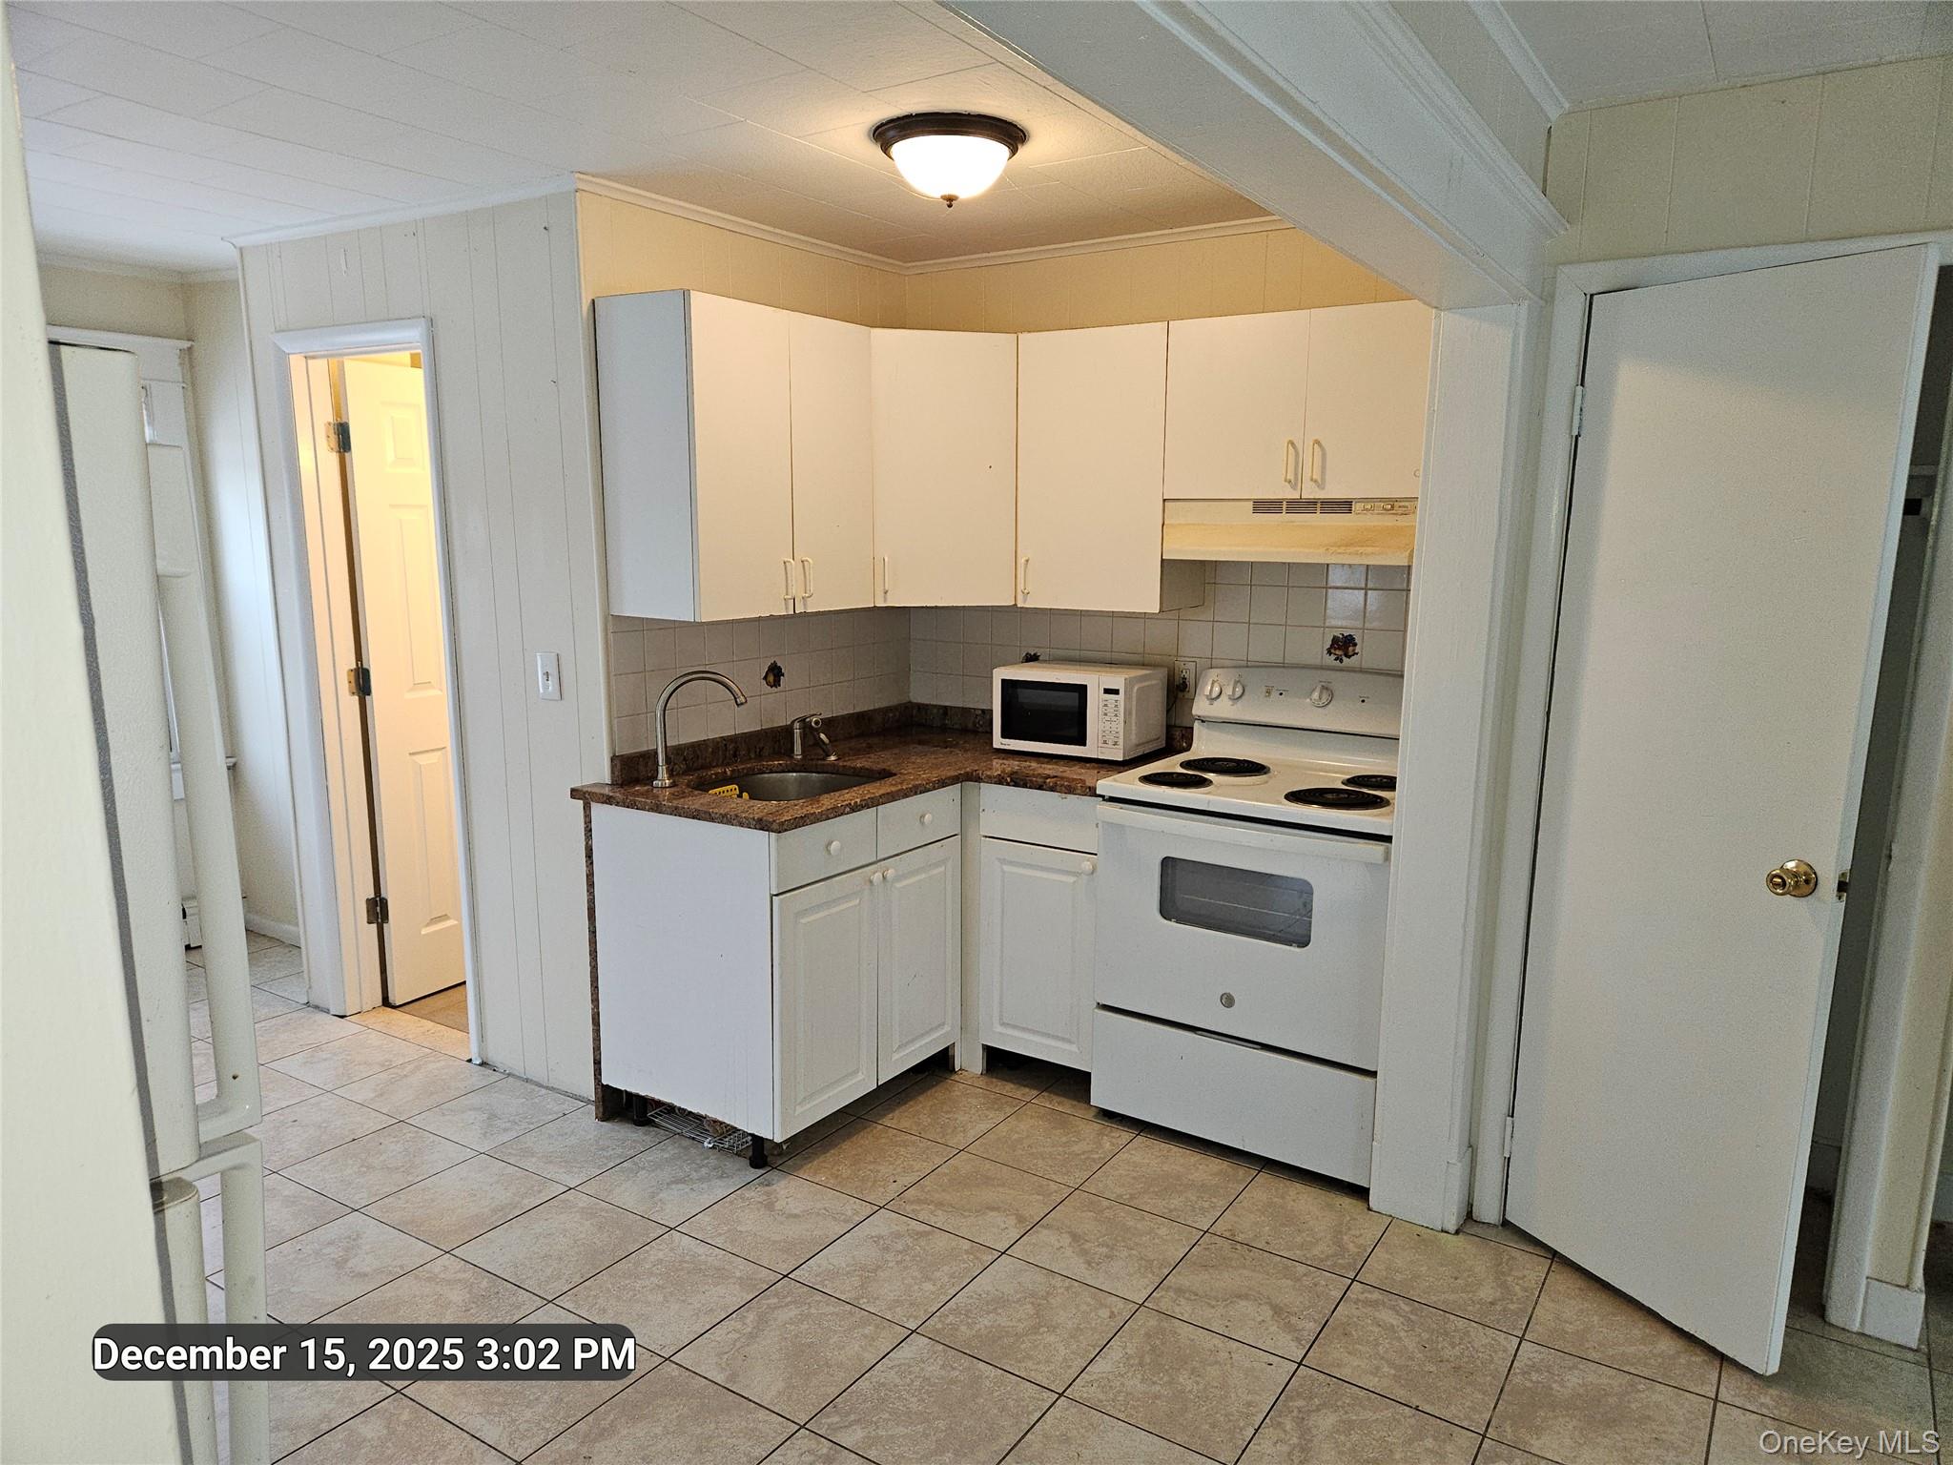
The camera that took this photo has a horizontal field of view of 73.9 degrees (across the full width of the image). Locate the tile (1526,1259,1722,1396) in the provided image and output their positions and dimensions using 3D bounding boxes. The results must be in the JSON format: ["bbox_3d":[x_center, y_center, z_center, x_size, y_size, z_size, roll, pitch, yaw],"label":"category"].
[{"bbox_3d":[1.305,1.182,2.600,0.330,0.010,0.330,6,11,32],"label":"tile"}]

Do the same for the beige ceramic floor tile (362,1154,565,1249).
[{"bbox_3d":[-1.207,1.108,3.079,0.332,0.010,0.332,6,11,33],"label":"beige ceramic floor tile"}]

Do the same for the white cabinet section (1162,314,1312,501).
[{"bbox_3d":[0.677,-0.845,3.387,0.378,0.462,0.020,6,11,33],"label":"white cabinet section"}]

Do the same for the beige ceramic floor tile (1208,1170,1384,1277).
[{"bbox_3d":[0.759,1.135,2.996,0.333,0.010,0.333,6,11,33],"label":"beige ceramic floor tile"}]

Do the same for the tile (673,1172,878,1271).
[{"bbox_3d":[-0.456,1.129,2.994,0.332,0.010,0.332,6,11,33],"label":"tile"}]

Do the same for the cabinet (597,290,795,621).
[{"bbox_3d":[-0.713,-0.696,3.346,0.322,0.779,0.352,6,11,32],"label":"cabinet"}]

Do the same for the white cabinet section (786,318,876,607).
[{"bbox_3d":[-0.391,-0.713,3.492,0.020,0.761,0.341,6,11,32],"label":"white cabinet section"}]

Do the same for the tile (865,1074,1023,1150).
[{"bbox_3d":[-0.087,1.044,3.553,0.332,0.010,0.332,6,11,33],"label":"tile"}]

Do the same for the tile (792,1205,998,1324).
[{"bbox_3d":[-0.170,1.141,2.762,0.330,0.010,0.330,6,11,32],"label":"tile"}]

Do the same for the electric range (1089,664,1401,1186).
[{"bbox_3d":[0.800,0.454,3.432,0.760,1.162,0.704,6,11,32],"label":"electric range"}]

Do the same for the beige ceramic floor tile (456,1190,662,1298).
[{"bbox_3d":[-0.907,1.121,2.844,0.330,0.010,0.330,6,11,32],"label":"beige ceramic floor tile"}]

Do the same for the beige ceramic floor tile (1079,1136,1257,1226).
[{"bbox_3d":[0.479,1.103,3.193,0.334,0.010,0.334,6,11,32],"label":"beige ceramic floor tile"}]

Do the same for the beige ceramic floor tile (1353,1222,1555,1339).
[{"bbox_3d":[1.027,1.151,2.778,0.330,0.010,0.330,6,11,32],"label":"beige ceramic floor tile"}]

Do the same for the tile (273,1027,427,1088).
[{"bbox_3d":[-1.840,0.956,3.832,0.330,0.010,0.330,6,11,32],"label":"tile"}]

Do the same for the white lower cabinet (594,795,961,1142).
[{"bbox_3d":[-0.512,0.536,3.551,0.602,0.767,0.797,6,11,32],"label":"white lower cabinet"}]

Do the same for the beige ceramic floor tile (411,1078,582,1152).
[{"bbox_3d":[-1.304,1.034,3.540,0.332,0.010,0.332,6,11,33],"label":"beige ceramic floor tile"}]

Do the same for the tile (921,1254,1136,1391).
[{"bbox_3d":[0.108,1.189,2.624,0.333,0.010,0.333,6,11,33],"label":"tile"}]

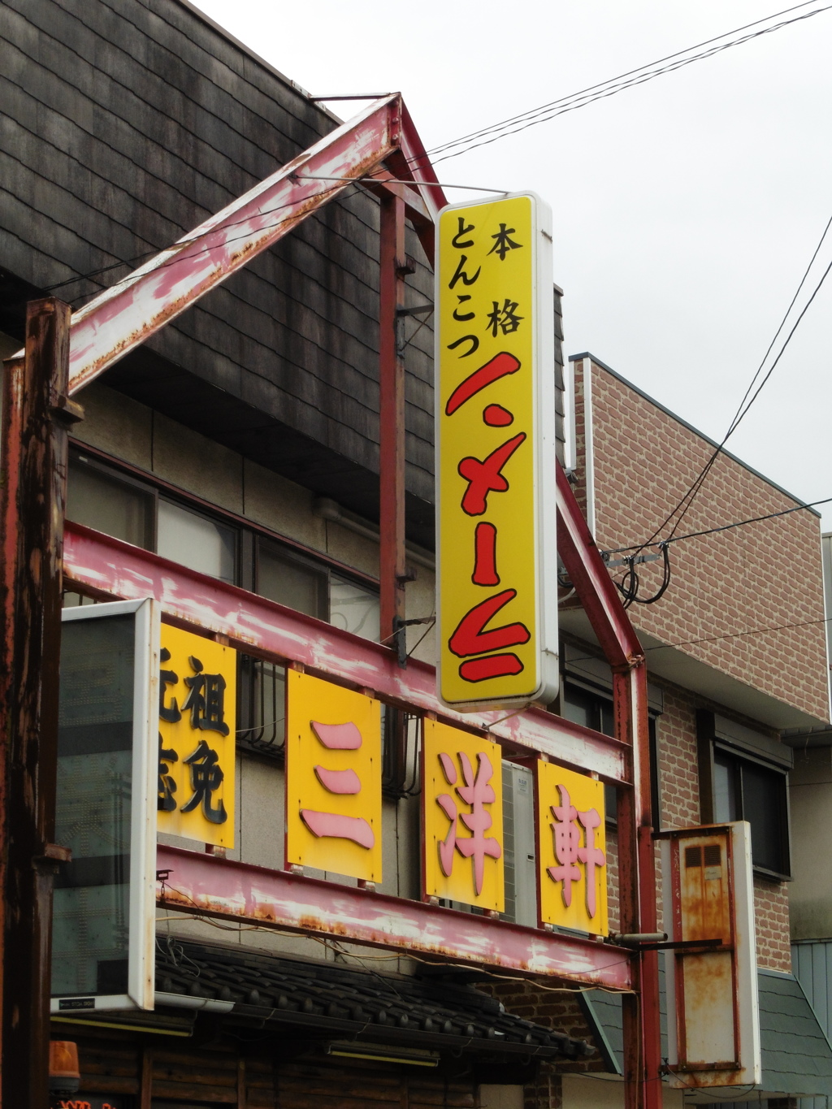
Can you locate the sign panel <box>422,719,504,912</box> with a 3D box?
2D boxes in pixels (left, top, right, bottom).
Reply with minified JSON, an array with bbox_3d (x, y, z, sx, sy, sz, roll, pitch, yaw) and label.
[{"bbox_3d":[0.269,1.443,13.898,0.050,0.949,0.938,-8,-17,27],"label":"sign panel"}]

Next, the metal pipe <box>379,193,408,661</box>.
[{"bbox_3d":[-0.127,-0.723,13.883,0.098,2.636,0.098,-8,-17,27],"label":"metal pipe"}]

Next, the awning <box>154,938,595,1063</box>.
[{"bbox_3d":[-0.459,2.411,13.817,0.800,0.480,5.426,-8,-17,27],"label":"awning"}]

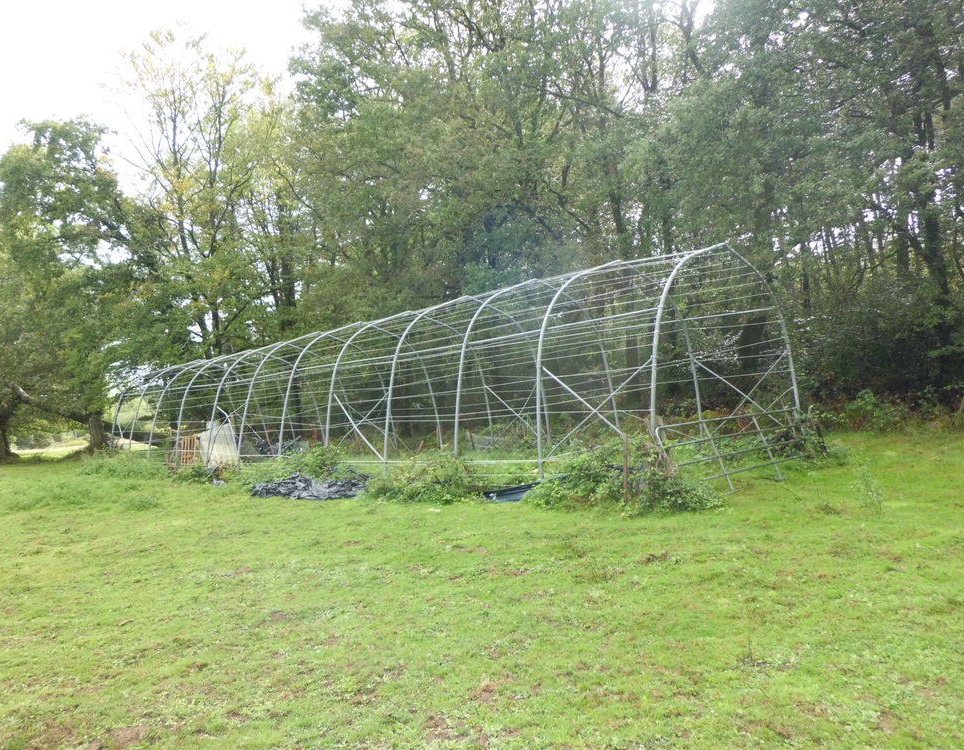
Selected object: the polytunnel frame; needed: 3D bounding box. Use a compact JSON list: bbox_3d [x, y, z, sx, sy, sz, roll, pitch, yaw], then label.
[{"bbox_3d":[-3.511,0.494,19.196,4.800,3.520,21.480,0,-4,-44],"label":"polytunnel frame"}]

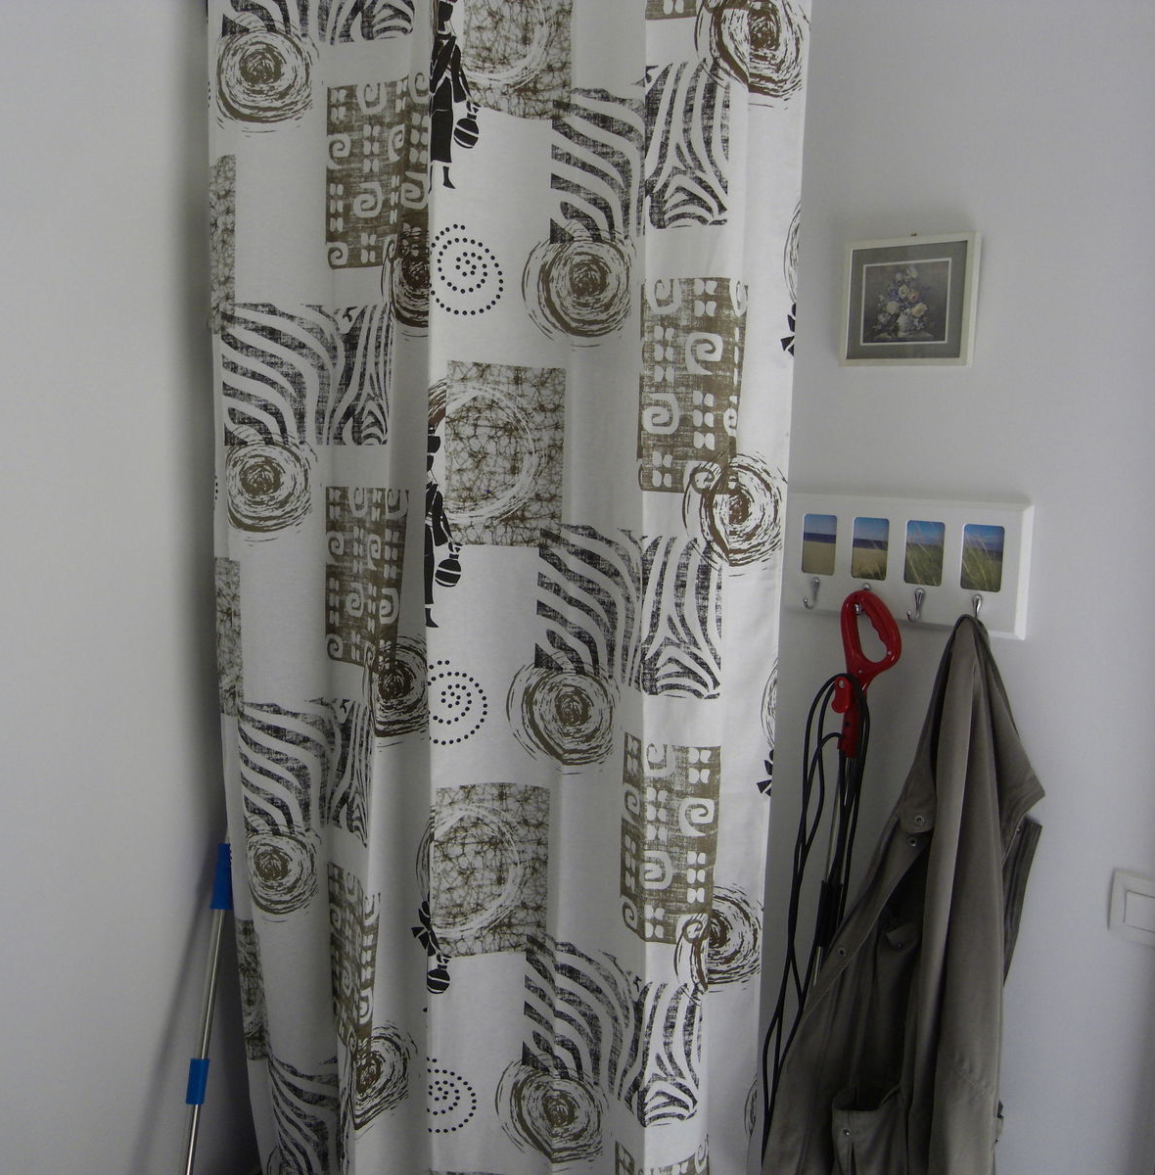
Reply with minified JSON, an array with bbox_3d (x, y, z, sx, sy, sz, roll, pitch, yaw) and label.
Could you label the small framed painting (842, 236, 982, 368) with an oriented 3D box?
[{"bbox_3d":[0.447,-0.381,1.455,0.174,0.163,0.019,9,12,40],"label":"small framed painting"}]

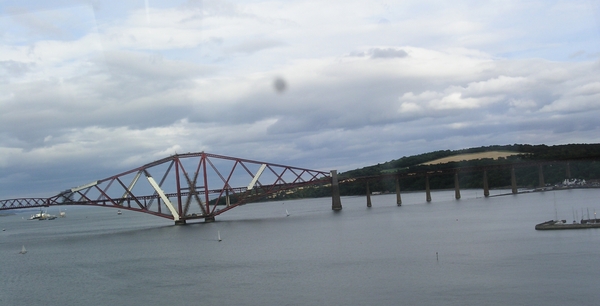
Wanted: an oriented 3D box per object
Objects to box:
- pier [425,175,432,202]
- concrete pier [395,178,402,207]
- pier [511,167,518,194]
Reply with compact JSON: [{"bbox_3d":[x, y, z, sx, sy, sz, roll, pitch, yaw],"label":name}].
[{"bbox_3d":[212.570,60.330,1146.000,7.800,43.500,12.500,-4,-3,-5],"label":"pier"},{"bbox_3d":[162.620,64.790,1140.000,7.800,45.000,12.500,-4,-3,-5],"label":"concrete pier"},{"bbox_3d":[358.890,46.350,1160.000,7.800,44.500,12.500,-4,-3,-5],"label":"pier"}]

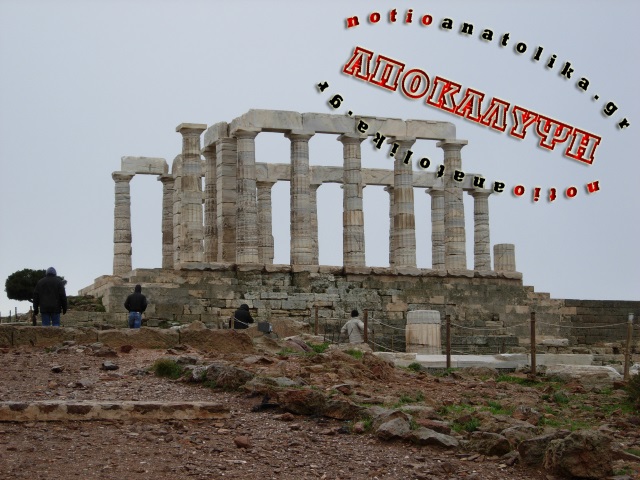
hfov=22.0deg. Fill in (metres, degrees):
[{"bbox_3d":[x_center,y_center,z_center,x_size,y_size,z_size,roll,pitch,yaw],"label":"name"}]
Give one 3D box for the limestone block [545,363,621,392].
[{"bbox_3d":[3.964,2.080,24.800,1.120,0.370,0.600,-2,-8,8],"label":"limestone block"}]

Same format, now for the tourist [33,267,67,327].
[{"bbox_3d":[-5.444,1.436,33.076,0.660,1.780,0.420,0,-8,-3],"label":"tourist"}]

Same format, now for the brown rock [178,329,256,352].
[{"bbox_3d":[-1.912,1.857,30.400,1.380,0.420,0.600,0,-6,-3],"label":"brown rock"}]

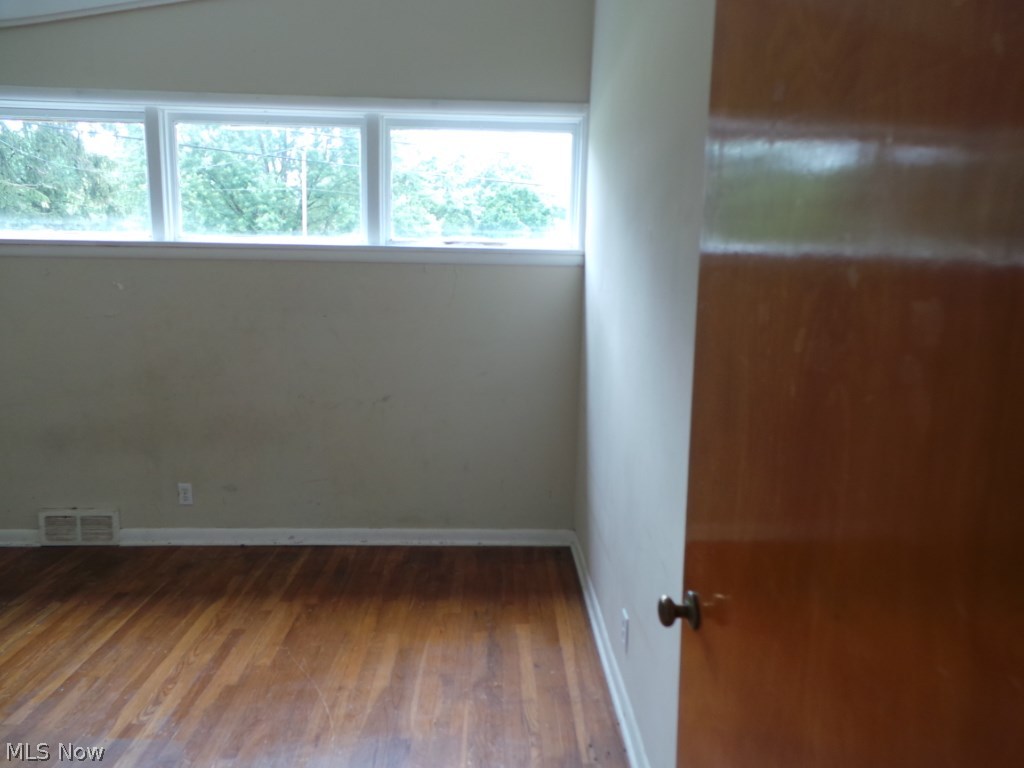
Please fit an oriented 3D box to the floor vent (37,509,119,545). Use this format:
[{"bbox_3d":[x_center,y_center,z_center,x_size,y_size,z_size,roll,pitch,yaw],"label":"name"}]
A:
[{"bbox_3d":[-2.188,0.727,3.445,0.385,0.185,0.035,1,9,-2],"label":"floor vent"}]

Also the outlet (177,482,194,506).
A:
[{"bbox_3d":[-1.653,0.560,3.447,0.070,0.114,0.010,1,9,-2],"label":"outlet"}]

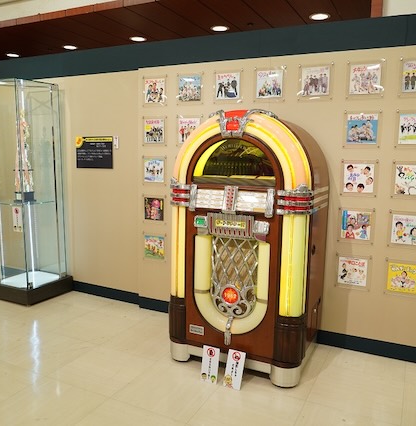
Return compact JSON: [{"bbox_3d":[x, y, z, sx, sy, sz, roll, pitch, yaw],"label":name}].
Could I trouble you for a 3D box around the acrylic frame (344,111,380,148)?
[{"bbox_3d":[0.962,-0.523,2.664,0.217,0.222,0.020,4,8,24],"label":"acrylic frame"}]

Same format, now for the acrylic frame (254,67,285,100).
[{"bbox_3d":[0.414,-0.867,2.874,0.217,0.222,0.020,4,8,24],"label":"acrylic frame"}]

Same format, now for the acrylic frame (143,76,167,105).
[{"bbox_3d":[-0.412,-0.942,3.306,0.222,0.228,0.020,4,9,25],"label":"acrylic frame"}]

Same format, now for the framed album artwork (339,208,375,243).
[{"bbox_3d":[0.951,0.081,2.744,0.217,0.222,0.020,4,8,24],"label":"framed album artwork"}]

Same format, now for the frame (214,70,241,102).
[{"bbox_3d":[0.140,-0.889,2.998,0.217,0.222,0.020,4,8,24],"label":"frame"}]

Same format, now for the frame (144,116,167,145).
[{"bbox_3d":[-0.412,-0.628,3.284,0.217,0.222,0.020,4,8,24],"label":"frame"}]

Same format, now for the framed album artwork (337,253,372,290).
[{"bbox_3d":[0.944,0.384,2.785,0.217,0.222,0.020,4,8,24],"label":"framed album artwork"}]

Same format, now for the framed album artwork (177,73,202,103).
[{"bbox_3d":[-0.133,-0.919,3.176,0.222,0.228,0.020,4,9,25],"label":"framed album artwork"}]

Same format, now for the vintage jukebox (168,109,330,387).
[{"bbox_3d":[0.272,0.165,2.713,0.855,1.540,0.645,5,8,25],"label":"vintage jukebox"}]

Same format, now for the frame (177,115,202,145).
[{"bbox_3d":[-0.139,-0.617,3.224,0.222,0.228,0.020,4,9,25],"label":"frame"}]

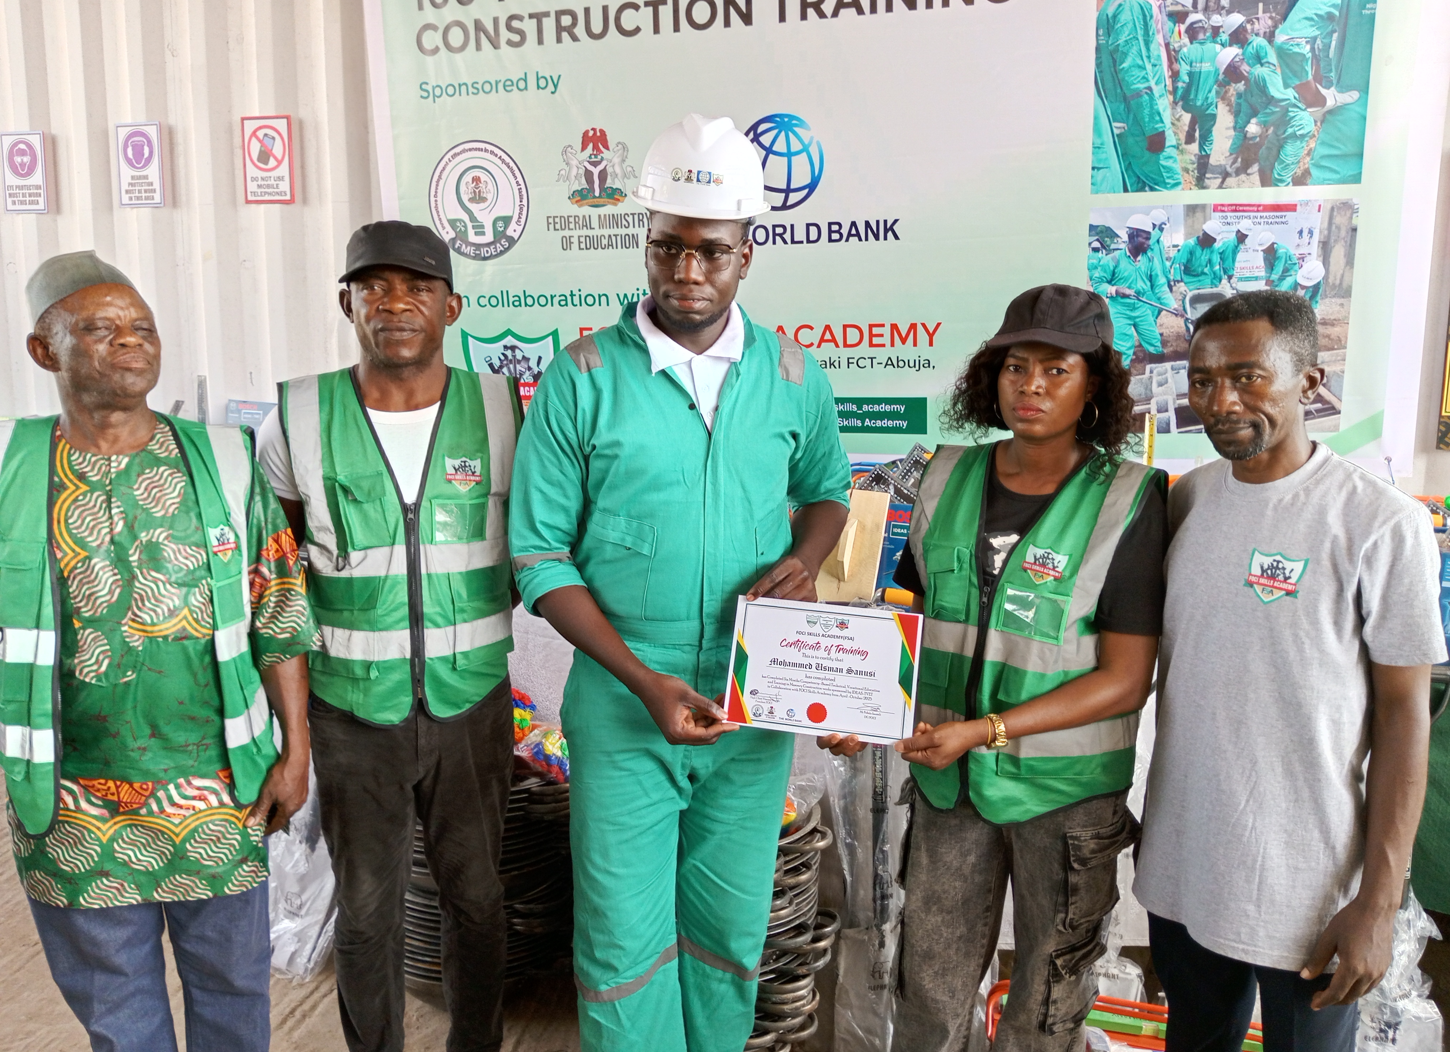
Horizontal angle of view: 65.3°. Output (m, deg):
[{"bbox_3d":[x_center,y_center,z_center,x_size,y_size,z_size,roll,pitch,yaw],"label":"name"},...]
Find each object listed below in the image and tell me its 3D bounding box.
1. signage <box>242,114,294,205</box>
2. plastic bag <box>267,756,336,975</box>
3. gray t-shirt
[{"bbox_3d":[-1.616,-1.294,4.002,0.203,0.300,0.012,2,7,17],"label":"signage"},{"bbox_3d":[-1.002,0.792,2.649,0.260,0.520,0.200,-1,7,-10],"label":"plastic bag"},{"bbox_3d":[0.830,0.247,1.662,0.500,0.710,0.280,6,9,38],"label":"gray t-shirt"}]

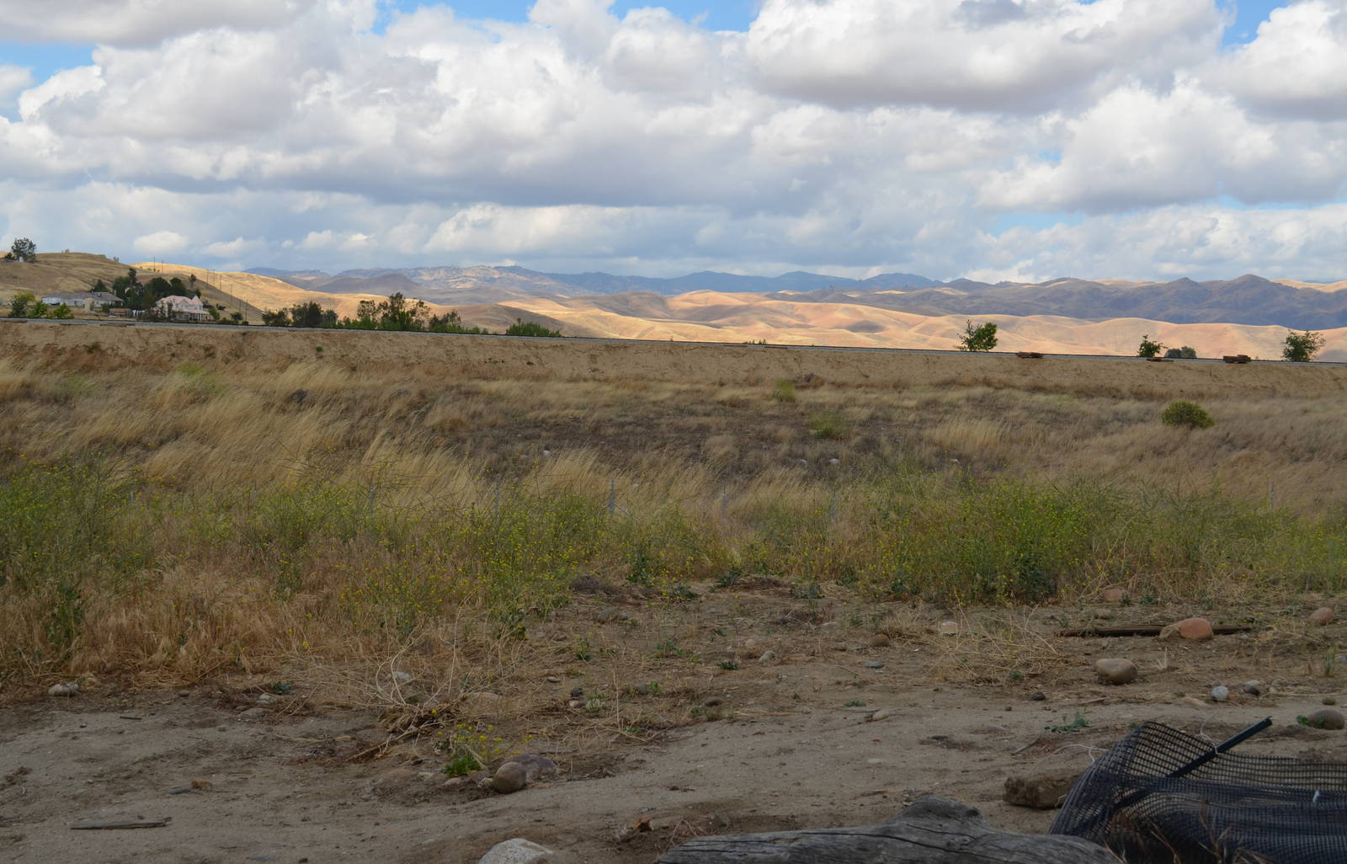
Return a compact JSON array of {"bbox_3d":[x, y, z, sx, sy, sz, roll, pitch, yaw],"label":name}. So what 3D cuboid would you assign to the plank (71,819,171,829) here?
[{"bbox_3d":[-1.791,1.274,5.080,0.320,0.016,0.055,1,3,-7],"label":"plank"}]

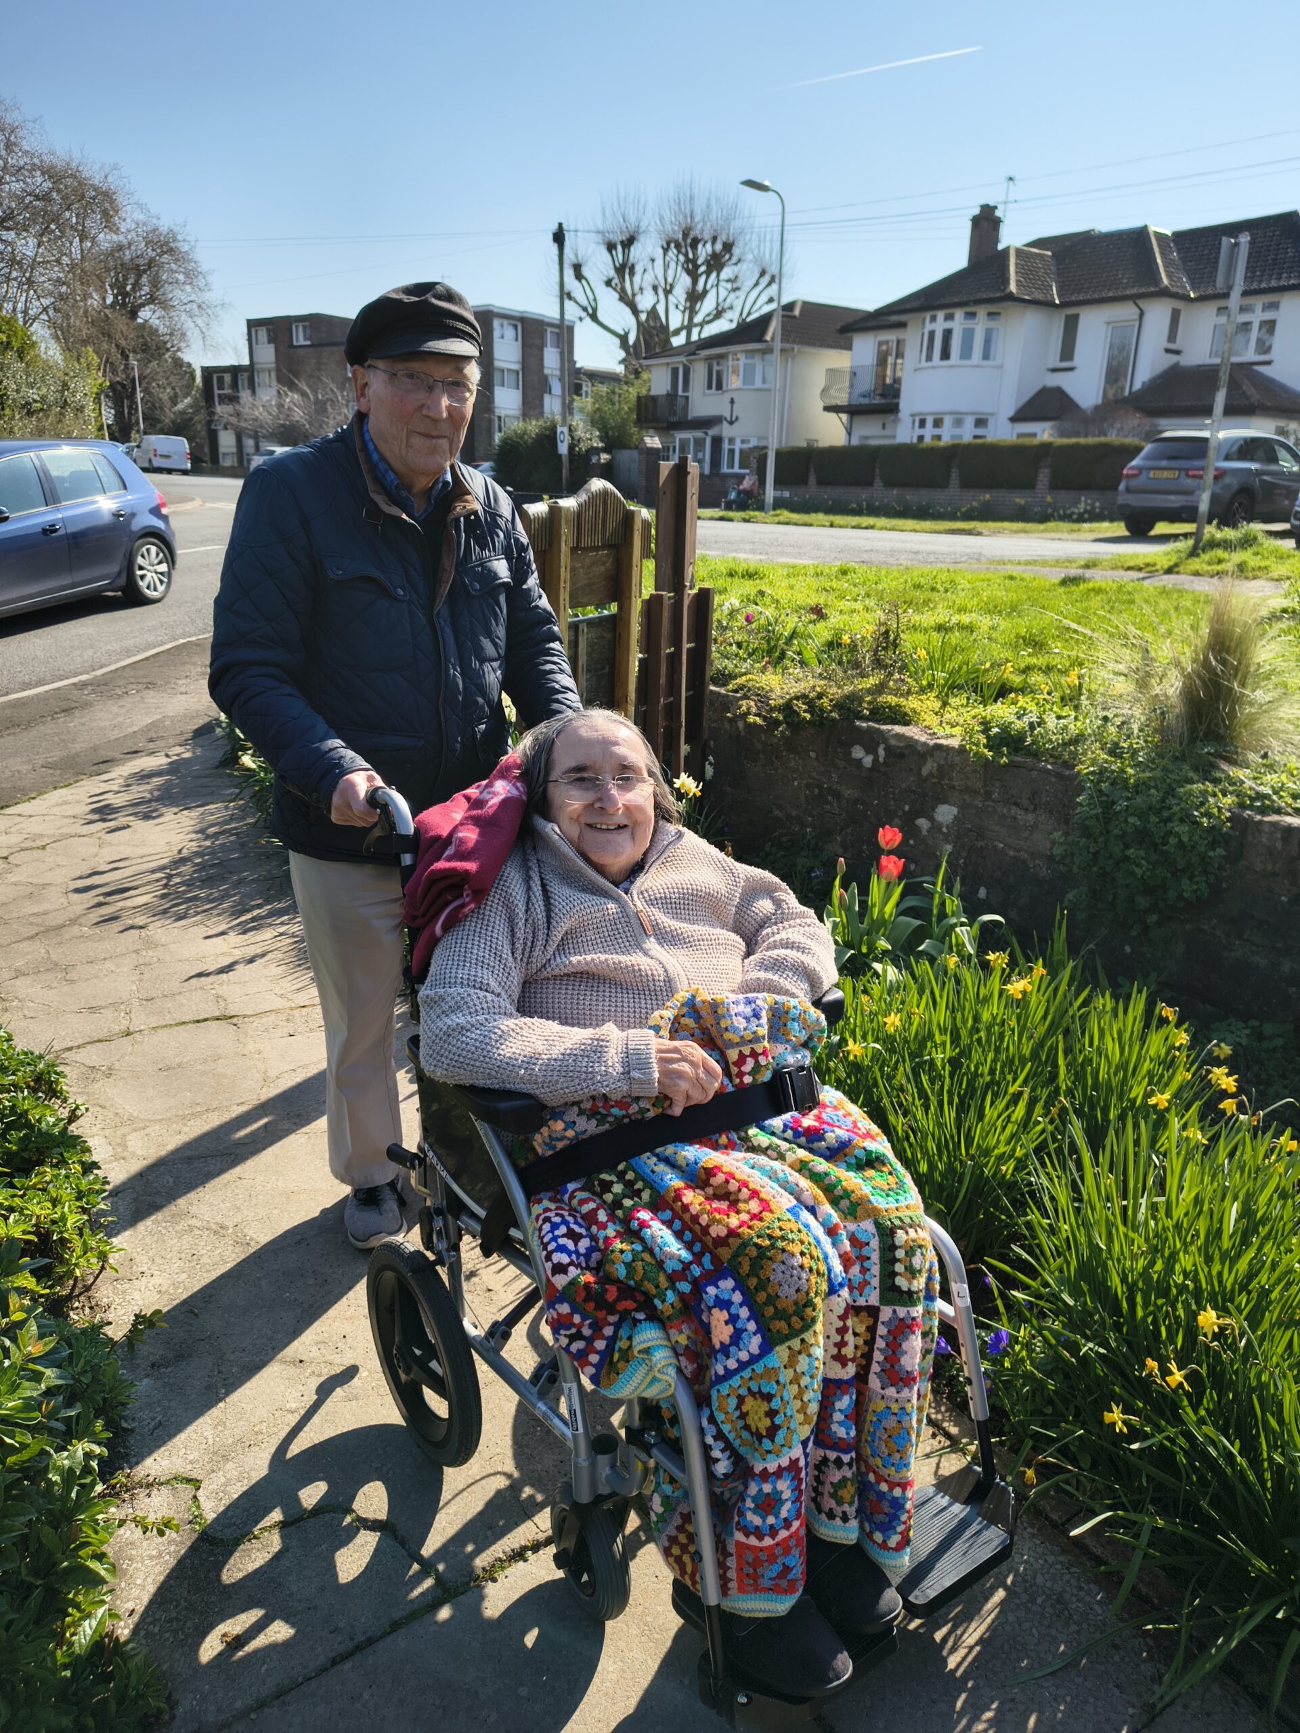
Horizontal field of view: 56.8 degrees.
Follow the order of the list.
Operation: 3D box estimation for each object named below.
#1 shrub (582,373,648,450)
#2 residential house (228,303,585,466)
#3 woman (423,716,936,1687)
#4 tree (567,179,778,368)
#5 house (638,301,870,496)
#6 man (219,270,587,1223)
[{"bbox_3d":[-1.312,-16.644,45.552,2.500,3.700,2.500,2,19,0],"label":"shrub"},{"bbox_3d":[-15.478,-30.440,78.971,20.000,10.200,9.500,12,21,28],"label":"residential house"},{"bbox_3d":[0.094,0.338,1.529,0.600,1.040,0.740,-12,23,-34],"label":"woman"},{"bbox_3d":[0.898,-24.239,55.144,9.500,12.800,9.000,2,19,0],"label":"tree"},{"bbox_3d":[6.046,-17.791,45.865,9.800,6.900,9.000,-10,22,-30],"label":"house"},{"bbox_3d":[-0.420,-0.088,2.042,0.600,1.650,0.520,-10,22,-31],"label":"man"}]

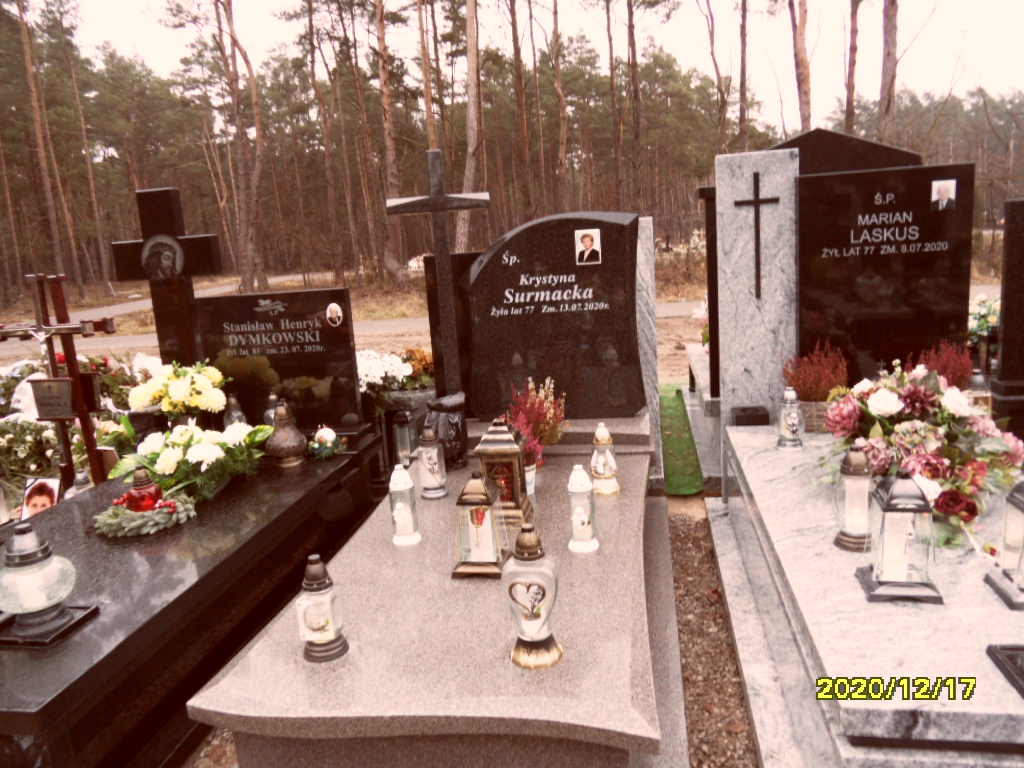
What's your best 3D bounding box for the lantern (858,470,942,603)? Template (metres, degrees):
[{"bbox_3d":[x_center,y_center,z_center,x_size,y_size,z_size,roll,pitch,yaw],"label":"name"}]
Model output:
[{"bbox_3d":[0.890,0.337,1.642,0.158,0.286,0.150,-2,12,11],"label":"lantern"}]

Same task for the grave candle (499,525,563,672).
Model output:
[{"bbox_3d":[0.050,0.479,1.644,0.130,0.323,0.120,-2,12,9],"label":"grave candle"}]

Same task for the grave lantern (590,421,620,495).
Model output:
[{"bbox_3d":[0.364,0.285,2.777,0.109,0.273,0.109,-2,10,11],"label":"grave lantern"}]

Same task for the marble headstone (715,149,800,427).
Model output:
[{"bbox_3d":[1.021,-0.300,2.970,0.310,1.276,0.090,-2,11,10],"label":"marble headstone"}]

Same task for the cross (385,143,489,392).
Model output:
[{"bbox_3d":[-0.332,-0.459,3.551,0.497,1.345,0.085,-2,10,11],"label":"cross"}]

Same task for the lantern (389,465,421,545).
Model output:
[{"bbox_3d":[-0.315,0.355,2.082,0.081,0.227,0.081,-2,11,10],"label":"lantern"}]

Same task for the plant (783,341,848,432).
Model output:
[{"bbox_3d":[1.354,0.011,3.168,0.265,0.405,0.225,-2,10,11],"label":"plant"}]

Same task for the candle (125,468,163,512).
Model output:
[{"bbox_3d":[-1.428,0.431,2.757,0.117,0.180,0.117,-2,10,11],"label":"candle"}]

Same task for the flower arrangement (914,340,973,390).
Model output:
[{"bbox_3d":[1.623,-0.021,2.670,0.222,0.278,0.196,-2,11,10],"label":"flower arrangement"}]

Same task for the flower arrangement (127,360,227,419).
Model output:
[{"bbox_3d":[-1.599,0.019,3.415,0.400,0.260,0.340,-2,10,11],"label":"flower arrangement"}]

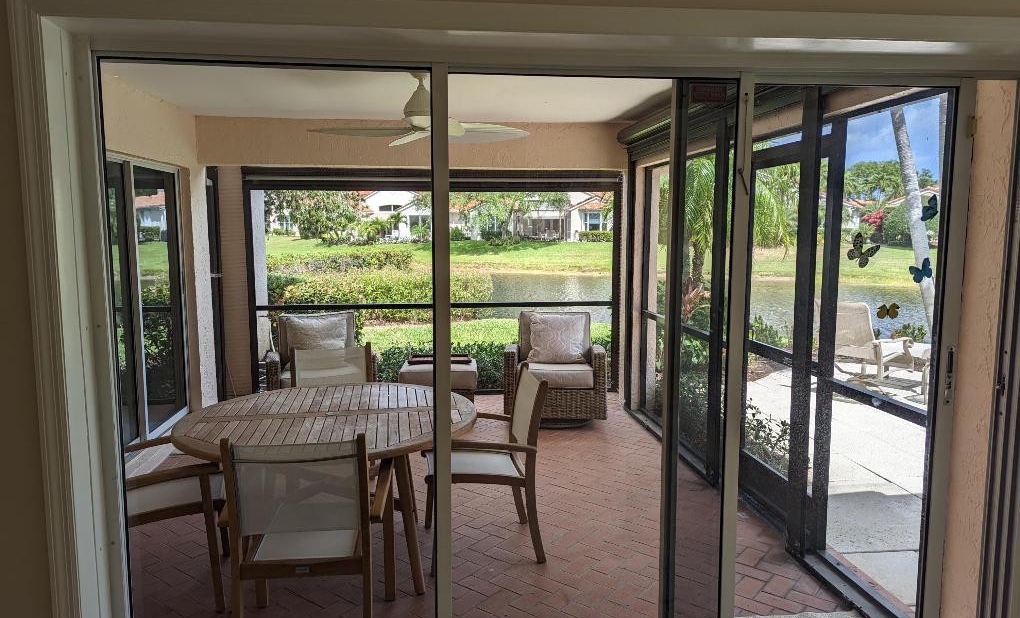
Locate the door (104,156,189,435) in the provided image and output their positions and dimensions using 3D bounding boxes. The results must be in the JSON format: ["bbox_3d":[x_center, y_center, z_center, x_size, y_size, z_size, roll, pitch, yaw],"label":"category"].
[{"bbox_3d":[-2.888,-0.052,5.501,0.120,2.140,1.830,-1,6,-6],"label":"door"}]

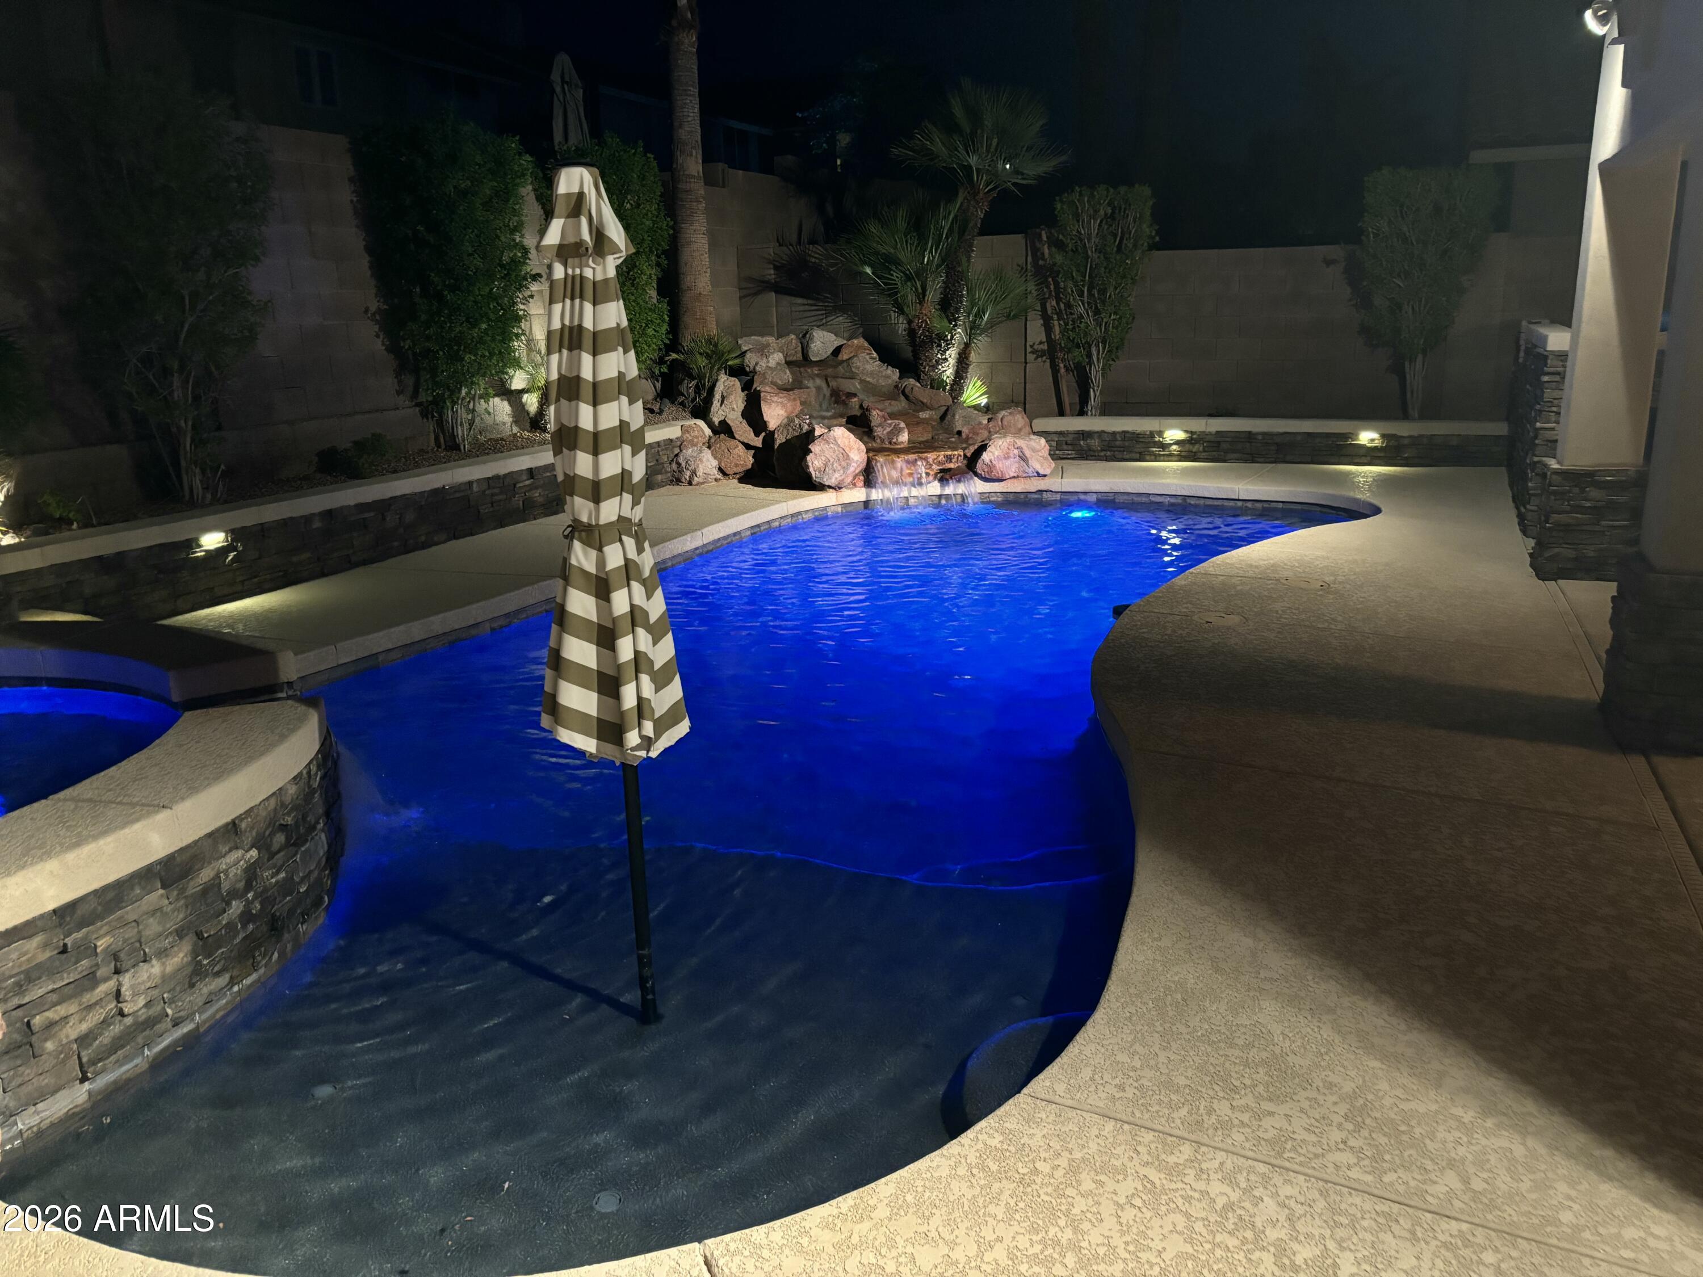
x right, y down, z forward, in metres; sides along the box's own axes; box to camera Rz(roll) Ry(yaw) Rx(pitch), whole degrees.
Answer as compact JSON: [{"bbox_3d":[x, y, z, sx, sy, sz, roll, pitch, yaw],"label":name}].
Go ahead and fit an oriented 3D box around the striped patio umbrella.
[{"bbox_3d":[-0.545,-0.024,2.950,0.360,2.039,0.360,-5,15,-10],"label":"striped patio umbrella"}]

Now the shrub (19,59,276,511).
[{"bbox_3d":[-3.744,-1.828,6.861,0.900,2.200,1.000,4,15,23],"label":"shrub"}]

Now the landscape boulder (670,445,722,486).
[{"bbox_3d":[-1.296,-1.423,10.650,0.432,0.376,0.380,4,15,20],"label":"landscape boulder"}]

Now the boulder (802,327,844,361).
[{"bbox_3d":[-0.272,-2.800,12.182,0.405,0.306,0.400,-2,14,-1],"label":"boulder"}]

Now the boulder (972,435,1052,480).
[{"bbox_3d":[1.331,-1.505,10.628,0.700,0.365,0.550,0,14,7],"label":"boulder"}]

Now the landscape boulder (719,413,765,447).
[{"bbox_3d":[-0.944,-1.790,11.000,0.366,0.295,0.340,4,15,20],"label":"landscape boulder"}]

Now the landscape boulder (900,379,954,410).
[{"bbox_3d":[0.675,-2.208,11.595,0.470,0.265,0.400,-1,14,3],"label":"landscape boulder"}]

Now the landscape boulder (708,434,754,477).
[{"bbox_3d":[-1.044,-1.588,11.099,0.388,0.355,0.380,-3,14,-5],"label":"landscape boulder"}]

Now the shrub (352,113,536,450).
[{"bbox_3d":[-2.848,-2.450,8.959,1.000,2.308,1.120,4,15,20],"label":"shrub"}]

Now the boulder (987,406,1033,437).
[{"bbox_3d":[1.362,-1.838,11.006,0.398,0.307,0.400,0,14,7],"label":"boulder"}]

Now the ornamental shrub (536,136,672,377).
[{"bbox_3d":[-2.048,-2.968,10.695,0.850,2.280,1.100,4,15,23],"label":"ornamental shrub"}]

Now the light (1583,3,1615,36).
[{"bbox_3d":[3.458,-2.869,5.900,0.150,0.170,0.180,-12,18,-38],"label":"light"}]

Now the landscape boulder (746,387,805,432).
[{"bbox_3d":[-0.648,-1.980,11.032,0.502,0.375,0.450,-2,14,-3],"label":"landscape boulder"}]

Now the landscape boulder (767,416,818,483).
[{"bbox_3d":[-0.405,-1.551,10.533,0.554,0.572,0.550,-2,14,-2],"label":"landscape boulder"}]

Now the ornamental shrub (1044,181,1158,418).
[{"bbox_3d":[2.360,-3.149,12.106,1.058,2.156,0.850,4,15,20],"label":"ornamental shrub"}]

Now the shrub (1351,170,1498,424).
[{"bbox_3d":[4.838,-2.888,10.808,1.080,2.050,0.900,4,15,23],"label":"shrub"}]

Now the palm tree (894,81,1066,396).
[{"bbox_3d":[1.225,-3.706,12.211,1.626,2.990,1.500,4,15,20],"label":"palm tree"}]

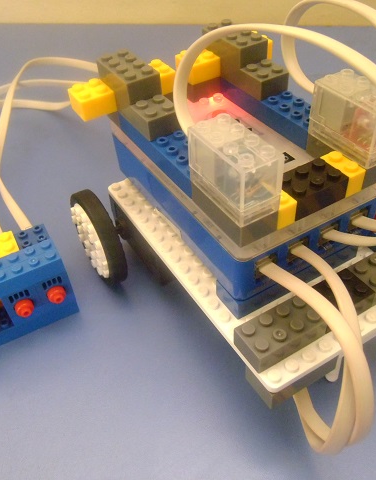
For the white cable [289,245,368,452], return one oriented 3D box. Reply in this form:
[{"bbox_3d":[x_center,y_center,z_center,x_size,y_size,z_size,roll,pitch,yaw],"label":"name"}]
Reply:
[{"bbox_3d":[0.049,0.045,0.184,0.032,0.065,0.055,-24,47,-20],"label":"white cable"}]

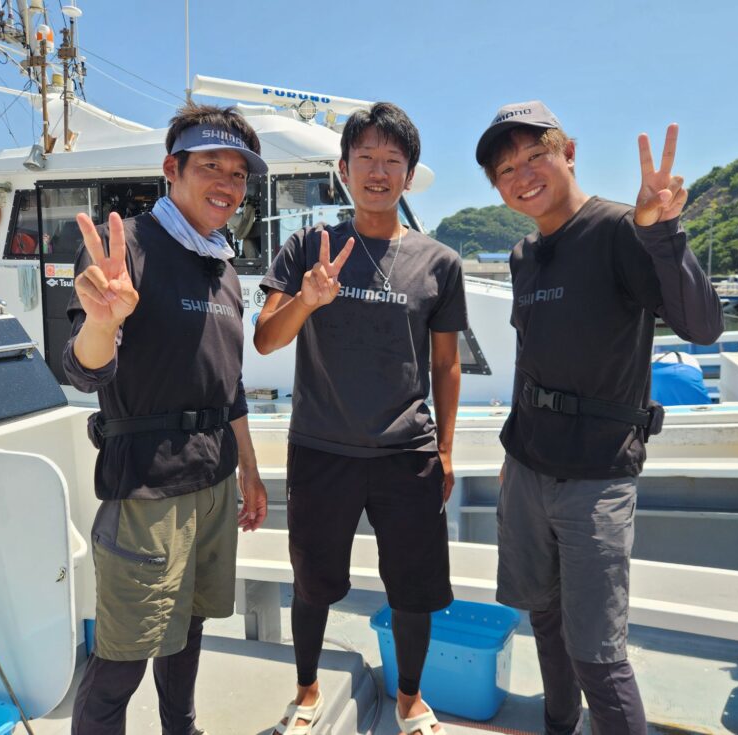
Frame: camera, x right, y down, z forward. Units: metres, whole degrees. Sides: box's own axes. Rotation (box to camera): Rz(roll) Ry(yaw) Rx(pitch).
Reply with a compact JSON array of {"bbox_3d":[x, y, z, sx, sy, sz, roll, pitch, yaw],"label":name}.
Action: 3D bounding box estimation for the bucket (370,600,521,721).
[{"bbox_3d":[0.254,0.941,2.127,0.412,0.263,0.279,3,7,24],"label":"bucket"}]

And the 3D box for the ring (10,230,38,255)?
[{"bbox_3d":[-3.826,-1.377,7.200,0.340,0.330,0.110,2,7,17],"label":"ring"}]

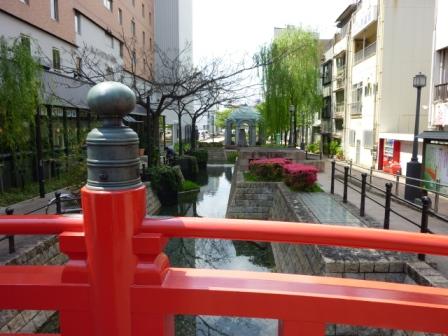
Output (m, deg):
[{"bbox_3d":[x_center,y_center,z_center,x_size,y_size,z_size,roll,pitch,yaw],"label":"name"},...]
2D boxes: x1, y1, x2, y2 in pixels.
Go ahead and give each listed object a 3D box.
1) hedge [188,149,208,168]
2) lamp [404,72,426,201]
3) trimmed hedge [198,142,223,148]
[{"bbox_3d":[-2.229,-0.831,28.282,1.500,1.396,1.900,1,6,5],"label":"hedge"},{"bbox_3d":[5.764,-0.884,9.712,0.430,3.835,0.430,1,6,5],"label":"lamp"},{"bbox_3d":[-1.563,-2.592,37.443,3.000,0.670,1.000,1,6,5],"label":"trimmed hedge"}]

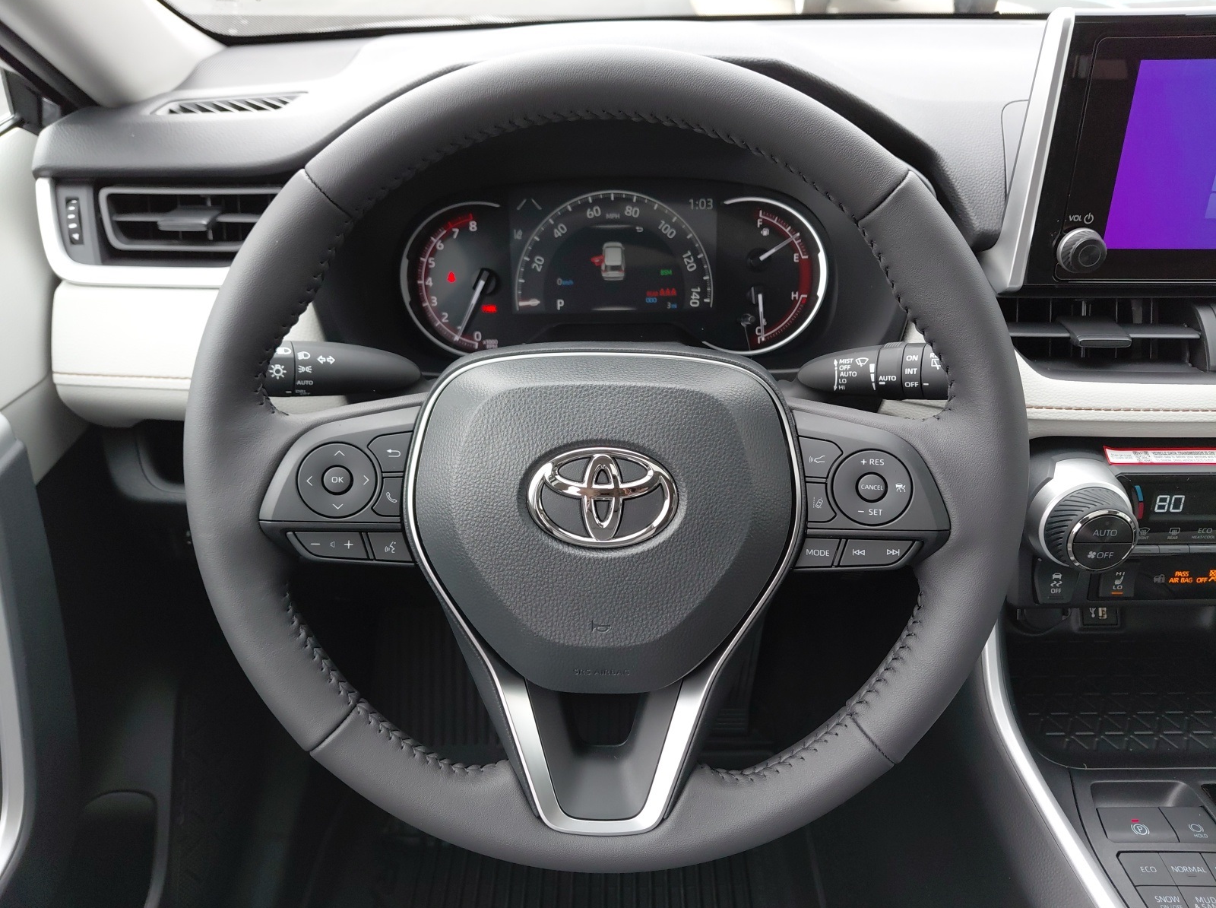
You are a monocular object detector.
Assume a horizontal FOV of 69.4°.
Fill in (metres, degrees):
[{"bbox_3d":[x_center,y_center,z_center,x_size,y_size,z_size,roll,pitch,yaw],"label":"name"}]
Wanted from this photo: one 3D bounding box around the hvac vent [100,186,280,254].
[{"bbox_3d":[-0.266,-0.151,0.565,0.112,0.040,0.035,0,20,0],"label":"hvac vent"}]

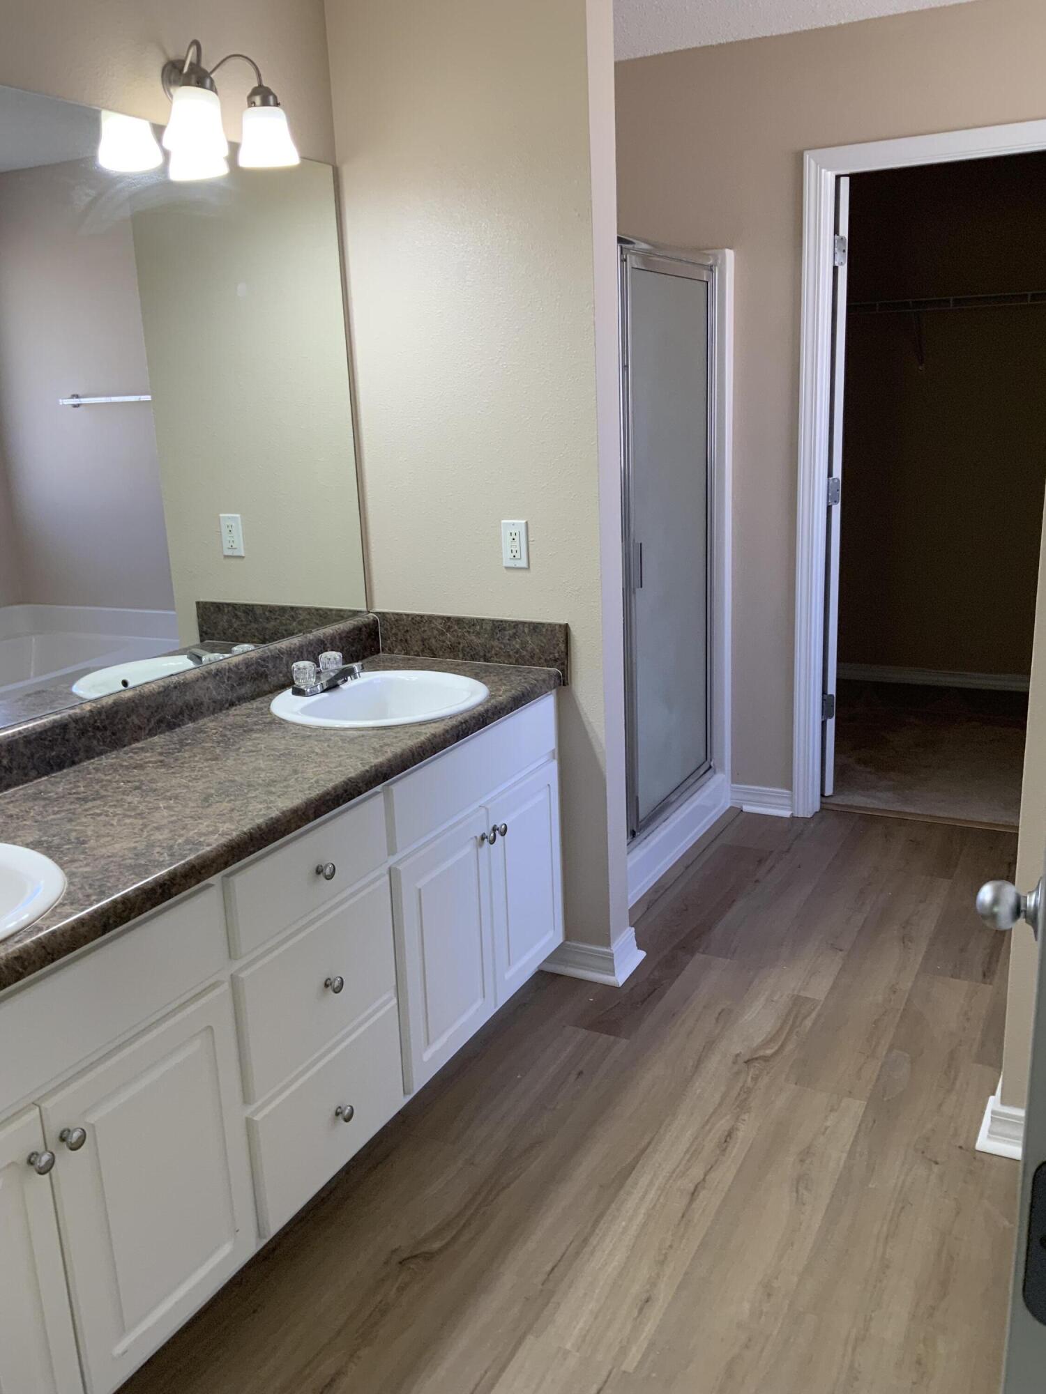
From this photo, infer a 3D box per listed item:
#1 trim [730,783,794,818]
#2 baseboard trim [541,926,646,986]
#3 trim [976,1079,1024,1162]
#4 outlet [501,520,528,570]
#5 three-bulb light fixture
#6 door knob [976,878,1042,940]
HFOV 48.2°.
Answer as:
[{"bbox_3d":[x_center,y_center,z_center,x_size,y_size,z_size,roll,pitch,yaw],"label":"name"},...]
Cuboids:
[{"bbox_3d":[0.828,0.359,4.077,0.220,0.084,0.037,6,17,27],"label":"trim"},{"bbox_3d":[0.182,0.657,3.060,0.229,0.086,0.182,6,17,27],"label":"baseboard trim"},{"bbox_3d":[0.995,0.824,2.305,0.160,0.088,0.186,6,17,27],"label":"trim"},{"bbox_3d":[-0.016,-0.364,2.798,0.071,0.115,0.010,6,17,27],"label":"outlet"},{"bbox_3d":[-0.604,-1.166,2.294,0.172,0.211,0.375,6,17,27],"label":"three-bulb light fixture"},{"bbox_3d":[0.510,0.221,1.222,0.066,0.065,0.065,5,17,25],"label":"door knob"}]

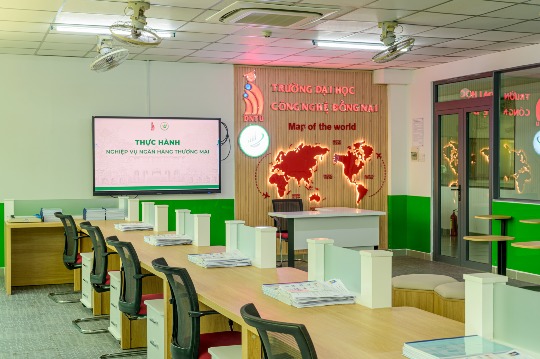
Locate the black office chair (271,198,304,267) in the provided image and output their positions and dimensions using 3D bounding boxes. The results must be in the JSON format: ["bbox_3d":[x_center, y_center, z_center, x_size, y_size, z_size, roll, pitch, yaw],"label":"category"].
[{"bbox_3d":[0.287,0.729,10.216,0.540,0.900,0.580,0,1,-17],"label":"black office chair"}]

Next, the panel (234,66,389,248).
[{"bbox_3d":[0.638,-0.250,10.661,2.404,2.650,0.050,-1,1,-22],"label":"panel"}]

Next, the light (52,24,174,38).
[{"bbox_3d":[-1.512,-1.465,7.368,1.230,0.070,0.090,-1,1,-22],"label":"light"}]

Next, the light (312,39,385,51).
[{"bbox_3d":[1.049,-1.489,8.329,1.230,0.070,0.090,-1,1,-22],"label":"light"}]

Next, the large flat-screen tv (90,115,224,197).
[{"bbox_3d":[-1.454,-0.303,9.799,1.690,0.990,0.070,-1,1,-22],"label":"large flat-screen tv"}]

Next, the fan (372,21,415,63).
[{"bbox_3d":[1.186,-1.330,7.224,0.400,0.390,0.410,0,1,0],"label":"fan"}]

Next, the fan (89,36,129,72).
[{"bbox_3d":[-1.747,-1.352,8.106,0.410,0.390,0.420,0,1,0],"label":"fan"}]

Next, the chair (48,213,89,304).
[{"bbox_3d":[-1.928,0.778,7.823,0.600,0.900,0.550,-1,1,-25],"label":"chair"}]

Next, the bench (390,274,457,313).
[{"bbox_3d":[1.288,1.034,6.212,0.560,0.430,0.450,0,1,23],"label":"bench"}]

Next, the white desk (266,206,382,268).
[{"bbox_3d":[0.622,0.805,9.834,1.470,0.760,1.200,-1,1,-22],"label":"white desk"}]

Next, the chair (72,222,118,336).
[{"bbox_3d":[-1.357,0.802,6.436,0.600,0.900,0.550,-1,1,-25],"label":"chair"}]

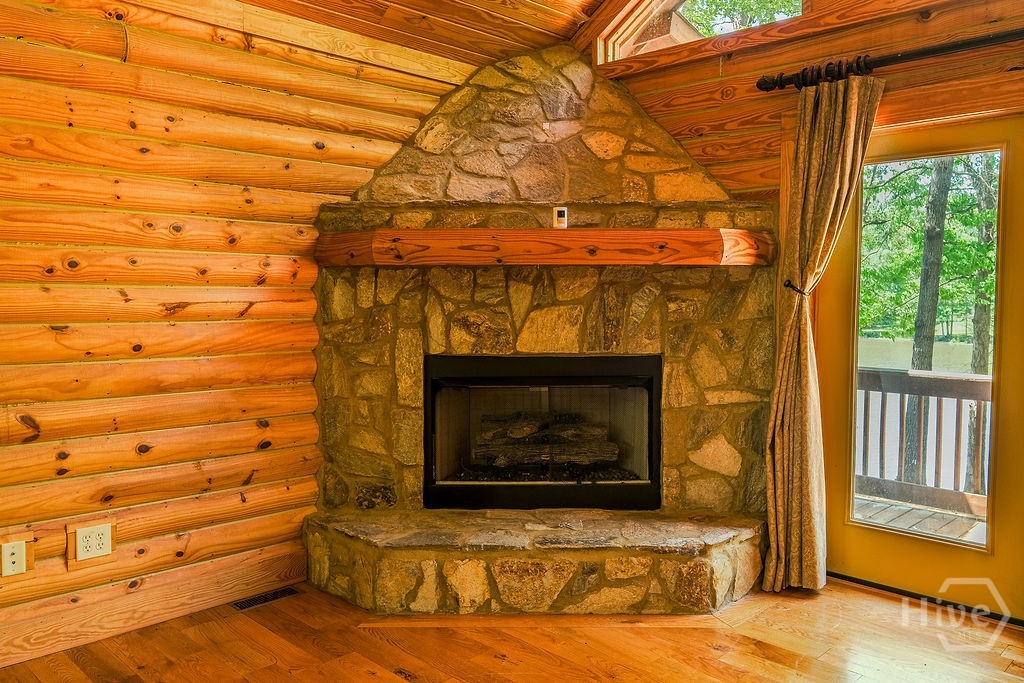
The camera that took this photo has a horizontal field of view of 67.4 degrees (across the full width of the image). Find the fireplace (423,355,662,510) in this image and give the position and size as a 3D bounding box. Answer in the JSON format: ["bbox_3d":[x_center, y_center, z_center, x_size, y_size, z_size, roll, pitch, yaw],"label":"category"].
[{"bbox_3d":[0.144,0.422,3.834,1.115,0.727,0.420,0,3,0],"label":"fireplace"}]

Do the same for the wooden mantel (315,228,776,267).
[{"bbox_3d":[0.155,-0.418,3.449,2.110,0.162,0.230,0,3,0],"label":"wooden mantel"}]

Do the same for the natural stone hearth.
[{"bbox_3d":[0.117,0.966,3.434,2.140,0.300,0.530,0,3,0],"label":"natural stone hearth"}]

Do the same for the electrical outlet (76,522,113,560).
[{"bbox_3d":[-1.560,0.749,2.873,0.116,0.114,0.010,-2,4,-45],"label":"electrical outlet"}]

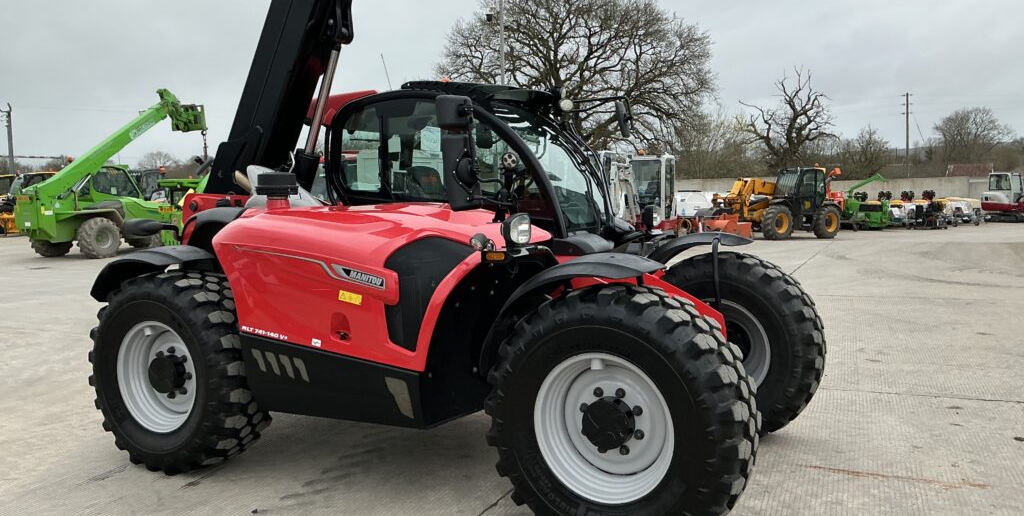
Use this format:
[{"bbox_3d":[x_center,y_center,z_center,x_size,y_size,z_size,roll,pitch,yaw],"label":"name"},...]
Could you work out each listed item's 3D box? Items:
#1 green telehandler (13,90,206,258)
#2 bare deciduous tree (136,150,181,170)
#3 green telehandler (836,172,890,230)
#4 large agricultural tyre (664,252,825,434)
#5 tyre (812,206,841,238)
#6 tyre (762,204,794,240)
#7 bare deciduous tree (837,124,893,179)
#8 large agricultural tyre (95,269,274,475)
[{"bbox_3d":[-12.750,-2.763,26.700,2.300,5.400,5.700,1,5,32],"label":"green telehandler"},{"bbox_3d":[-42.678,-8.799,100.000,6.000,8.600,6.000,-1,4,0],"label":"bare deciduous tree"},{"bbox_3d":[15.834,-2.588,37.300,2.500,2.550,2.000,1,4,25],"label":"green telehandler"},{"bbox_3d":[1.420,0.575,5.480,1.200,1.180,0.450,1,4,29],"label":"large agricultural tyre"},{"bbox_3d":[11.638,-1.327,30.700,1.210,1.210,0.450,-3,4,-28],"label":"tyre"},{"bbox_3d":[9.233,-1.227,28.800,1.220,1.200,0.440,-4,5,-32],"label":"tyre"},{"bbox_3d":[22.981,-5.607,54.000,3.700,6.200,3.700,0,4,23],"label":"bare deciduous tree"},{"bbox_3d":[-2.012,0.688,5.045,1.200,1.180,0.450,1,4,27],"label":"large agricultural tyre"}]

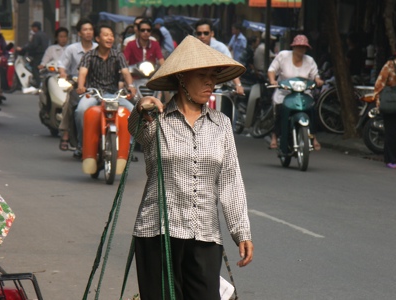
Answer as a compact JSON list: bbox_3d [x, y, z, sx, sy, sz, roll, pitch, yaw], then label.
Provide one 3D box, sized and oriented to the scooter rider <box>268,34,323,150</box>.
[{"bbox_3d":[1.145,-0.687,27.100,0.630,1.360,0.800,0,3,-7],"label":"scooter rider"}]

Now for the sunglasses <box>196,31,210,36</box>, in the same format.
[{"bbox_3d":[0.081,-1.281,25.265,0.142,0.045,0.145,1,11,17],"label":"sunglasses"}]

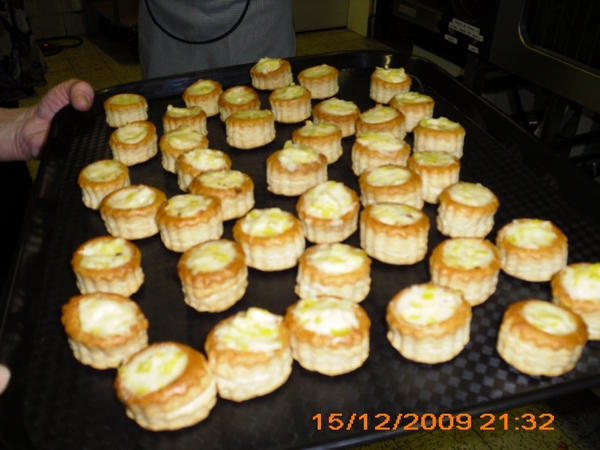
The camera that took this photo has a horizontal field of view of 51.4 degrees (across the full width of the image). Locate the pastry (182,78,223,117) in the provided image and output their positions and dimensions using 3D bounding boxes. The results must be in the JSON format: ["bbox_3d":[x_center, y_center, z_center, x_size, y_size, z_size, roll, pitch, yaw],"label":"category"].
[{"bbox_3d":[-0.111,-0.144,0.713,0.044,0.025,0.044,-5,31,0],"label":"pastry"}]

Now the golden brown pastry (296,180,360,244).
[{"bbox_3d":[0.021,-0.009,0.446,0.045,0.025,0.045,-3,32,2],"label":"golden brown pastry"}]

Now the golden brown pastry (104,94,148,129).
[{"bbox_3d":[-0.173,-0.116,0.626,0.041,0.022,0.041,-3,31,0],"label":"golden brown pastry"}]

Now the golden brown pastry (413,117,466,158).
[{"bbox_3d":[0.132,-0.084,0.592,0.047,0.026,0.047,5,32,12],"label":"golden brown pastry"}]

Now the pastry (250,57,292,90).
[{"bbox_3d":[-0.034,-0.190,0.780,0.050,0.027,0.050,-4,31,-2],"label":"pastry"}]

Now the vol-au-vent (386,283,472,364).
[{"bbox_3d":[0.075,0.055,0.364,0.048,0.026,0.048,5,32,12],"label":"vol-au-vent"}]

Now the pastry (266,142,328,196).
[{"bbox_3d":[-0.002,-0.049,0.543,0.052,0.028,0.052,-3,31,0],"label":"pastry"}]

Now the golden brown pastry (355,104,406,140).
[{"bbox_3d":[0.073,-0.090,0.563,0.044,0.022,0.044,-3,31,0],"label":"golden brown pastry"}]

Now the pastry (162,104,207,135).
[{"bbox_3d":[-0.107,-0.094,0.585,0.041,0.022,0.041,-3,31,0],"label":"pastry"}]

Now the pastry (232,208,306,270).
[{"bbox_3d":[-0.021,0.009,0.424,0.047,0.023,0.047,-3,32,2],"label":"pastry"}]

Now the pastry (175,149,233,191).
[{"bbox_3d":[-0.084,-0.046,0.549,0.044,0.026,0.044,-5,31,0],"label":"pastry"}]

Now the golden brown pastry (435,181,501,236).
[{"bbox_3d":[0.115,-0.011,0.430,0.041,0.023,0.041,-3,31,0],"label":"golden brown pastry"}]

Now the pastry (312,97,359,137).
[{"bbox_3d":[0.038,-0.112,0.646,0.048,0.026,0.048,-1,31,3],"label":"pastry"}]

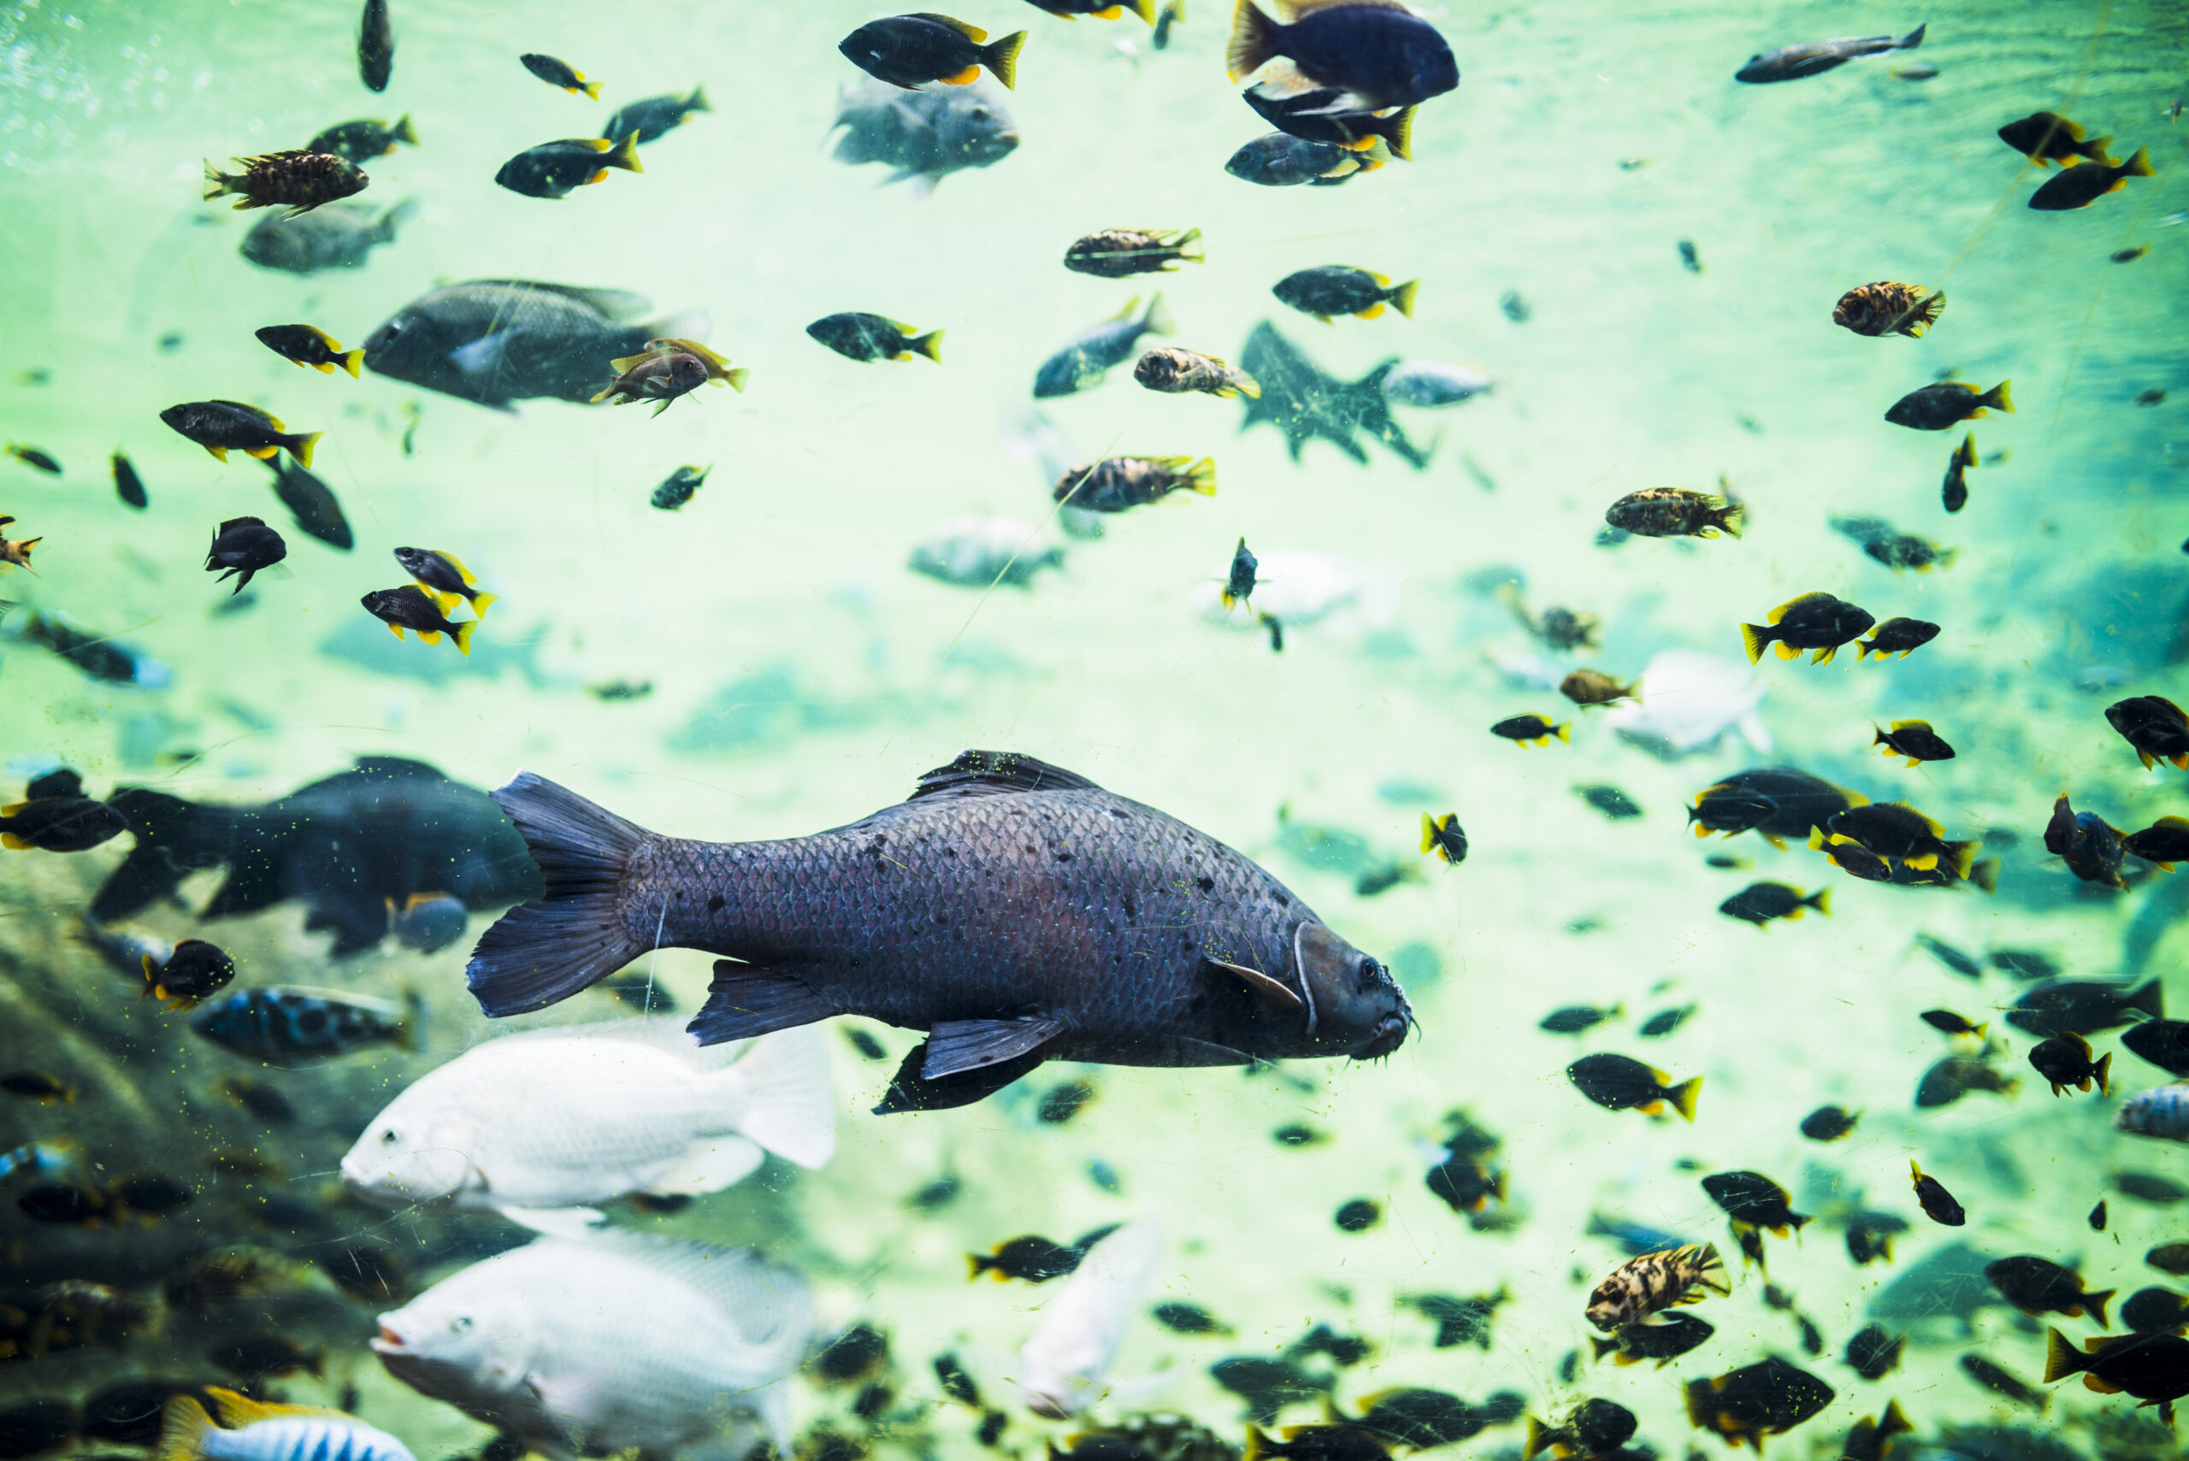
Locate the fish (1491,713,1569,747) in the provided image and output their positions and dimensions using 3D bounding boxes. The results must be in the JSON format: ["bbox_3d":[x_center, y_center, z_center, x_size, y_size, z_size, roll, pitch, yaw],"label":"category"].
[{"bbox_3d":[0.491,0.001,2.400,0.085,0.035,0.017,0,0,-5],"label":"fish"}]

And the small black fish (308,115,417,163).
[{"bbox_3d":[-0.723,-0.581,2.100,0.110,0.040,0.020,-13,2,-10],"label":"small black fish"}]

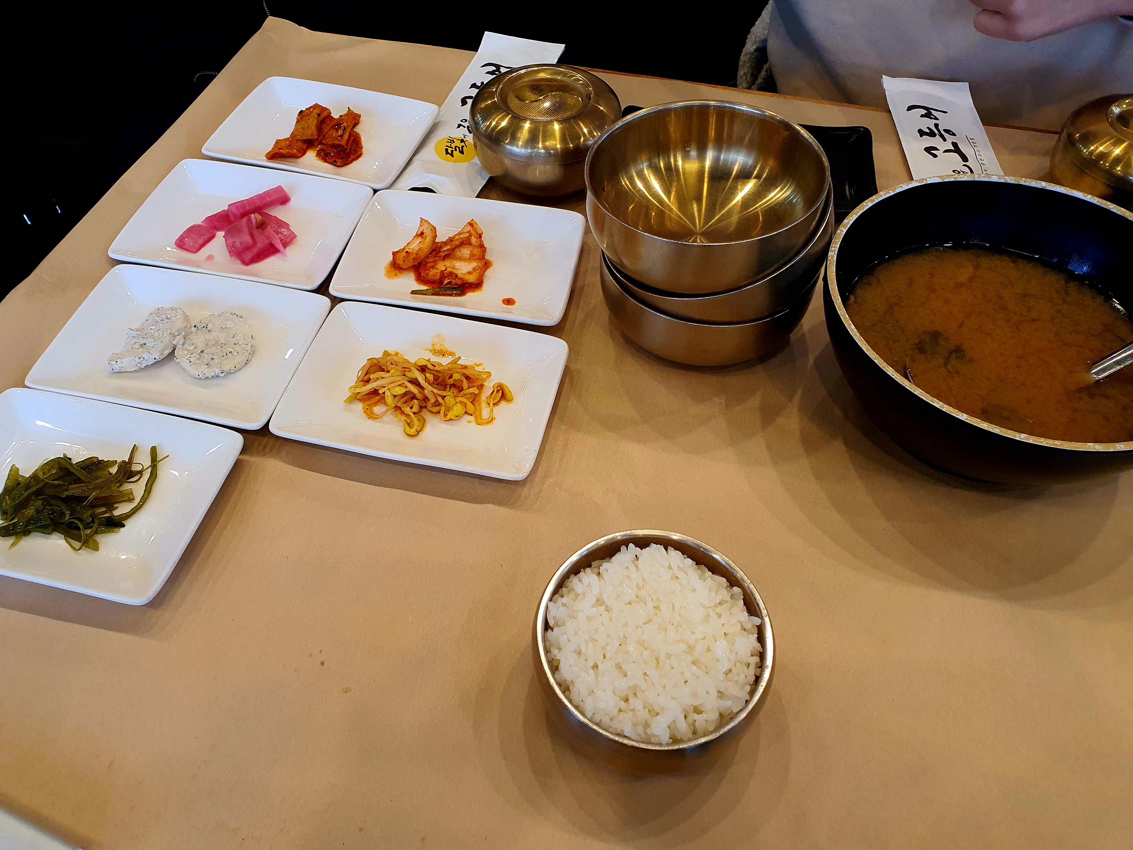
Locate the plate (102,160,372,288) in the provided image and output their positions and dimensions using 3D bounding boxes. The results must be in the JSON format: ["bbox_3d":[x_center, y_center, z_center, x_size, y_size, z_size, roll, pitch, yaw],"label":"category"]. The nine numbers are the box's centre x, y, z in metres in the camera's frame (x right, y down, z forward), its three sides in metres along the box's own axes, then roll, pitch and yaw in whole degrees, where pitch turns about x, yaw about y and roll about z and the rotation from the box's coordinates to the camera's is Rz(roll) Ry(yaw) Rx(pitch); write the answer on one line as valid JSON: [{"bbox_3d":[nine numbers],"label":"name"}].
[{"bbox_3d":[-0.230,-0.139,0.616,0.161,0.022,0.115,10,55,6],"label":"plate"}]

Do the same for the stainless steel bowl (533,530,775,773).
[{"bbox_3d":[0.041,0.111,0.419,0.113,0.052,0.113,0,54,0],"label":"stainless steel bowl"}]

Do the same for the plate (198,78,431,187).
[{"bbox_3d":[-0.191,-0.228,0.681,0.161,0.022,0.115,13,55,9],"label":"plate"}]

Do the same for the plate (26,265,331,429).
[{"bbox_3d":[-0.243,-0.048,0.550,0.161,0.022,0.115,10,55,7],"label":"plate"}]

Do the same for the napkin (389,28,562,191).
[{"bbox_3d":[-0.075,-0.262,0.713,0.074,0.012,0.225,15,55,10],"label":"napkin"}]

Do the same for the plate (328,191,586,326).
[{"bbox_3d":[-0.072,-0.113,0.599,0.161,0.022,0.115,8,54,5],"label":"plate"}]

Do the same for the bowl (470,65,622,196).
[{"bbox_3d":[-0.016,-0.228,0.658,0.116,0.063,0.116,0,54,0],"label":"bowl"}]

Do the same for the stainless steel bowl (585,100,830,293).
[{"bbox_3d":[0.083,-0.132,0.515,0.138,0.057,0.138,-1,52,3],"label":"stainless steel bowl"}]

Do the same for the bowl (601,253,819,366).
[{"bbox_3d":[0.092,-0.097,0.568,0.139,0.057,0.139,1,54,0],"label":"bowl"}]

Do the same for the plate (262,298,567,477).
[{"bbox_3d":[-0.086,-0.018,0.530,0.161,0.022,0.115,11,55,7],"label":"plate"}]

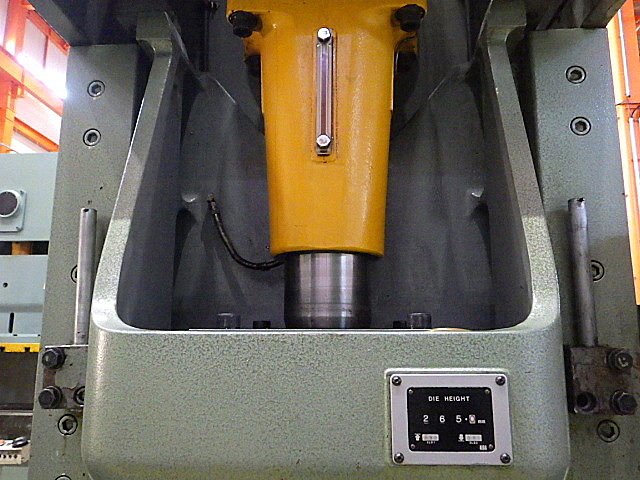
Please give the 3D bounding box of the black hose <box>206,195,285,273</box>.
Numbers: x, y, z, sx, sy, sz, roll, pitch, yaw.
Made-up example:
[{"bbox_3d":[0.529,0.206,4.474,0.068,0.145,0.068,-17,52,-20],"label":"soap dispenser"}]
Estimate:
[{"bbox_3d":[-0.116,-0.012,0.808,0.112,0.112,0.050,-1,-10,3],"label":"black hose"}]

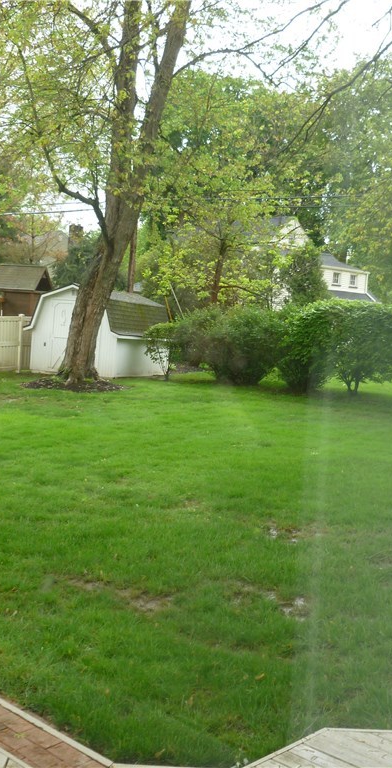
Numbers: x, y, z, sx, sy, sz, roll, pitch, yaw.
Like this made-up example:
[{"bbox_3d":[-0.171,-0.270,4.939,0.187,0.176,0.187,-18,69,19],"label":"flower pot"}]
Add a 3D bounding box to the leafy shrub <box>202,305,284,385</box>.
[{"bbox_3d":[1.548,-1.288,27.000,2.600,2.600,2.400,4,4,0],"label":"leafy shrub"}]

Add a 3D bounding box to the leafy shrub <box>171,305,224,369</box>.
[{"bbox_3d":[0.088,-1.645,29.300,2.000,2.300,2.000,5,4,19],"label":"leafy shrub"}]

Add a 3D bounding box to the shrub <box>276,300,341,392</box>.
[{"bbox_3d":[3.518,-1.173,25.900,2.100,2.850,2.100,5,4,19],"label":"shrub"}]

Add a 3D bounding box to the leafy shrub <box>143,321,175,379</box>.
[{"bbox_3d":[-1.146,-1.052,26.000,1.100,1.850,1.100,4,4,0],"label":"leafy shrub"}]

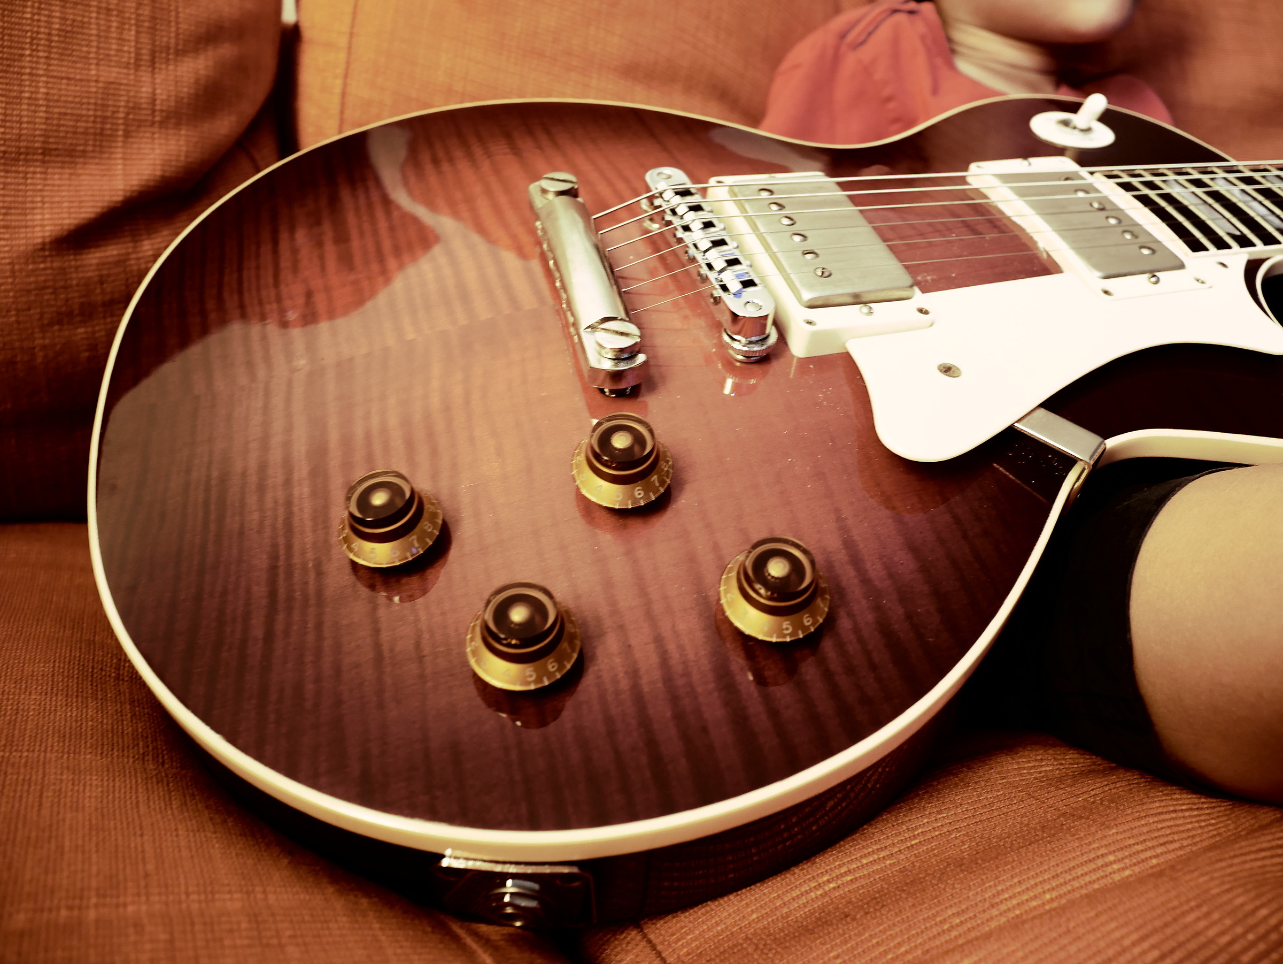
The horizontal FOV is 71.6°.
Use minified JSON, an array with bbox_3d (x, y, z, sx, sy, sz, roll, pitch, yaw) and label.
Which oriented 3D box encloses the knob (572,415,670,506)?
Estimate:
[{"bbox_3d":[-0.005,-0.007,0.225,0.026,0.013,0.026,0,53,-1],"label":"knob"}]

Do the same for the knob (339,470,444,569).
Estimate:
[{"bbox_3d":[-0.064,0.007,0.222,0.026,0.013,0.026,-13,50,-8],"label":"knob"}]

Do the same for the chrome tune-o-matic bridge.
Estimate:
[{"bbox_3d":[0.020,-0.073,0.286,0.016,0.019,0.088,-14,51,-12],"label":"chrome tune-o-matic bridge"}]

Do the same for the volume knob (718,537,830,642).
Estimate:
[{"bbox_3d":[0.032,0.023,0.206,0.026,0.013,0.026,0,50,0],"label":"volume knob"}]

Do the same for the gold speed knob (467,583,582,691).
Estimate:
[{"bbox_3d":[-0.027,0.033,0.201,0.026,0.013,0.026,1,45,-1],"label":"gold speed knob"}]

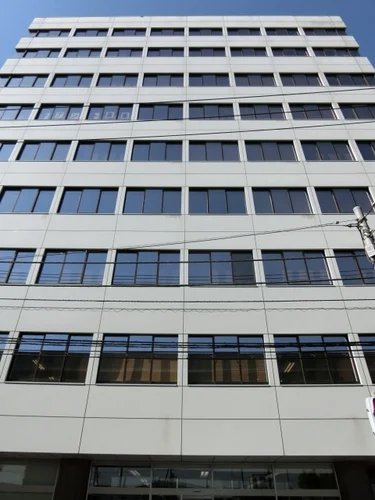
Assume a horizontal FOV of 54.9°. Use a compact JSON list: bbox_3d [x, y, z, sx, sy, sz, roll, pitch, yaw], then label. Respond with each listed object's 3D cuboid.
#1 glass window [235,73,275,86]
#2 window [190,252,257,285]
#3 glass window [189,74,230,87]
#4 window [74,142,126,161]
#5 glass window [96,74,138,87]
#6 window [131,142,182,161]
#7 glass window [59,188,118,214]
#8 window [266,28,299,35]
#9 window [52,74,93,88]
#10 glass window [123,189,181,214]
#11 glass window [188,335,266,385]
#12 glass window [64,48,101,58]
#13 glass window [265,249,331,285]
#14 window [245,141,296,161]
[{"bbox_3d":[4.268,-10.633,22.805,2.546,1.707,0.200,0,-38,0],"label":"glass window"},{"bbox_3d":[1.325,0.714,14.022,2.546,1.678,0.200,0,-38,0],"label":"window"},{"bbox_3d":[1.388,-10.634,22.824,2.546,1.707,0.200,0,-38,0],"label":"glass window"},{"bbox_3d":[-4.546,-5.196,19.143,2.664,1.772,0.150,0,-38,0],"label":"window"},{"bbox_3d":[-4.372,-10.637,22.862,2.546,1.707,0.200,0,-38,0],"label":"glass window"},{"bbox_3d":[-1.500,-4.855,17.938,2.440,1.650,0.150,0,-38,0],"label":"window"},{"bbox_3d":[-4.317,-2.114,15.843,2.440,1.650,0.150,0,-38,0],"label":"glass window"},{"bbox_3d":[7.365,-16.793,28.021,2.611,1.671,0.150,0,-38,0],"label":"window"},{"bbox_3d":[-7.502,-11.034,23.666,2.681,1.777,0.150,0,-38,0],"label":"window"},{"bbox_3d":[-1.591,-2.257,16.857,2.633,1.779,0.150,0,-38,0],"label":"glass window"},{"bbox_3d":[1.250,3.495,11.518,2.440,1.650,0.150,0,-38,0],"label":"glass window"},{"bbox_3d":[-7.049,-13.292,24.433,2.440,1.650,0.150,0,-38,0],"label":"glass window"},{"bbox_3d":[4.205,0.715,14.003,2.546,1.678,0.200,0,-38,0],"label":"glass window"},{"bbox_3d":[4.432,-5.181,19.077,2.672,1.772,0.150,0,-38,0],"label":"window"}]

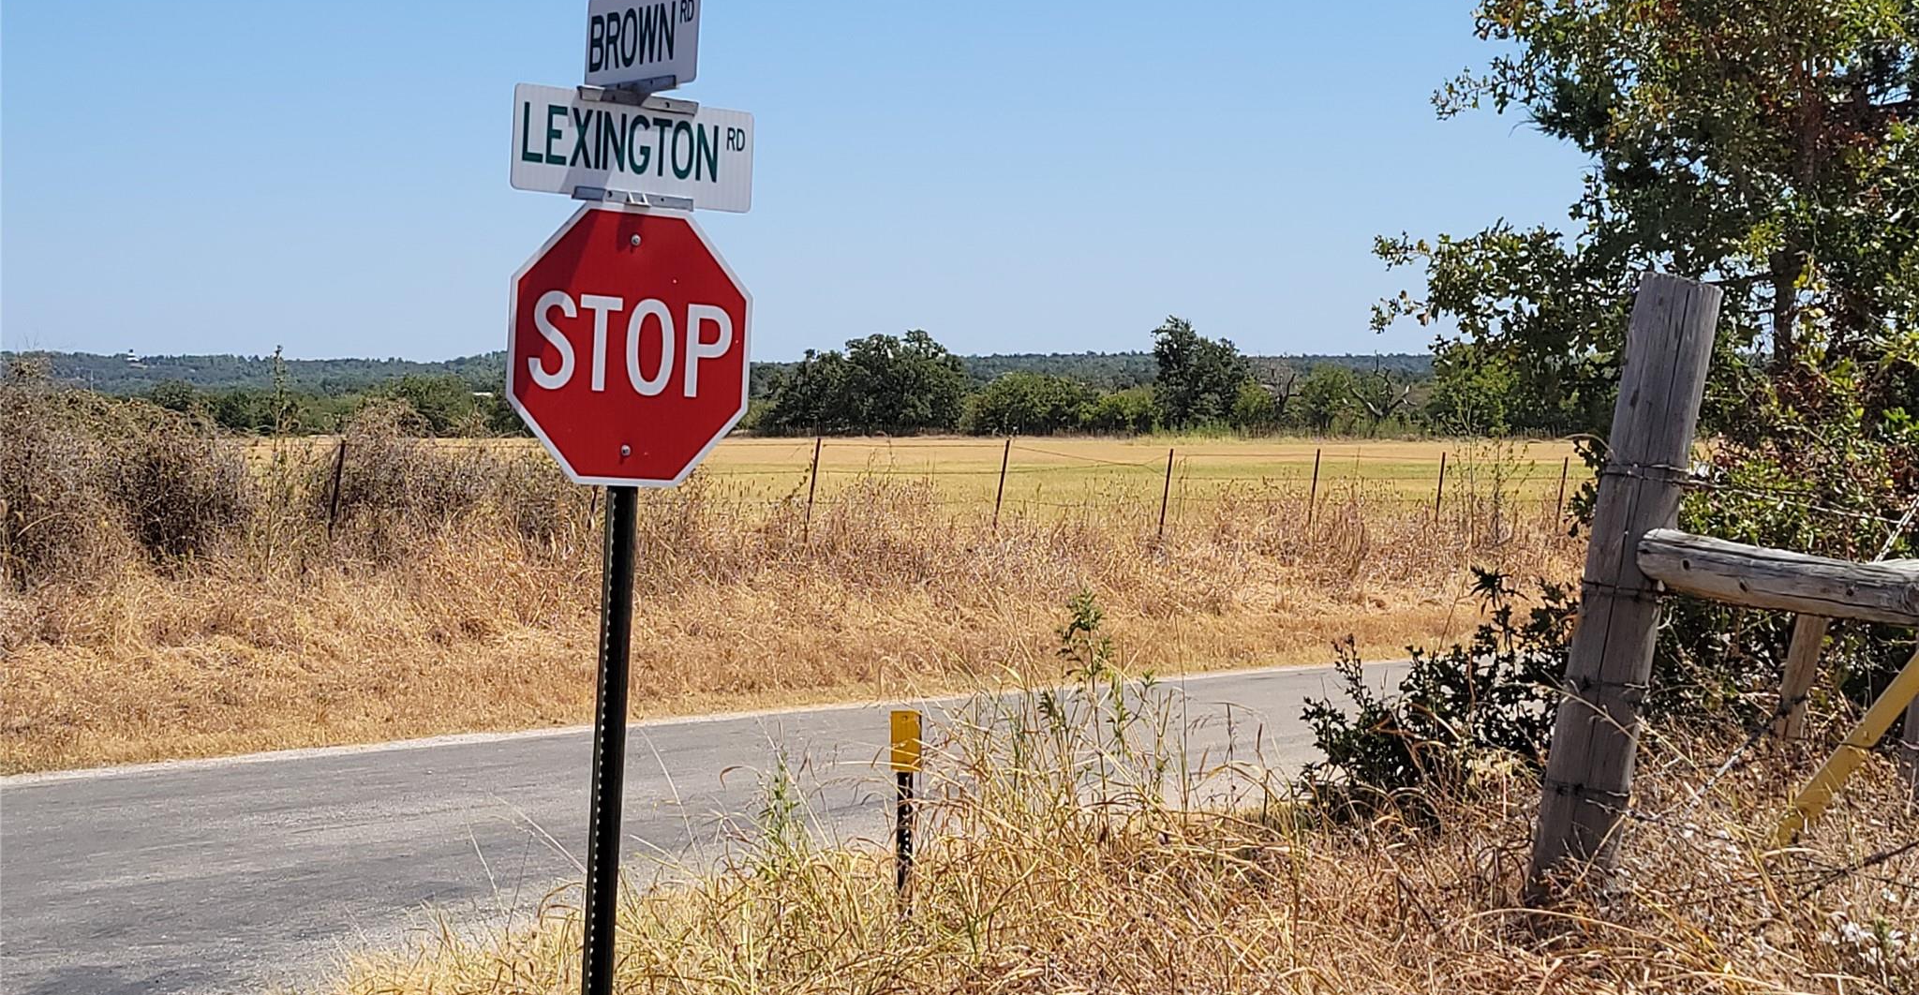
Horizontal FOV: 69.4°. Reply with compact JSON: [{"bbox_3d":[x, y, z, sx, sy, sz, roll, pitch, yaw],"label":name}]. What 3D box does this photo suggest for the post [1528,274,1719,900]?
[{"bbox_3d":[1.827,0.282,3.804,0.210,1.753,0.210,9,5,26],"label":"post"}]

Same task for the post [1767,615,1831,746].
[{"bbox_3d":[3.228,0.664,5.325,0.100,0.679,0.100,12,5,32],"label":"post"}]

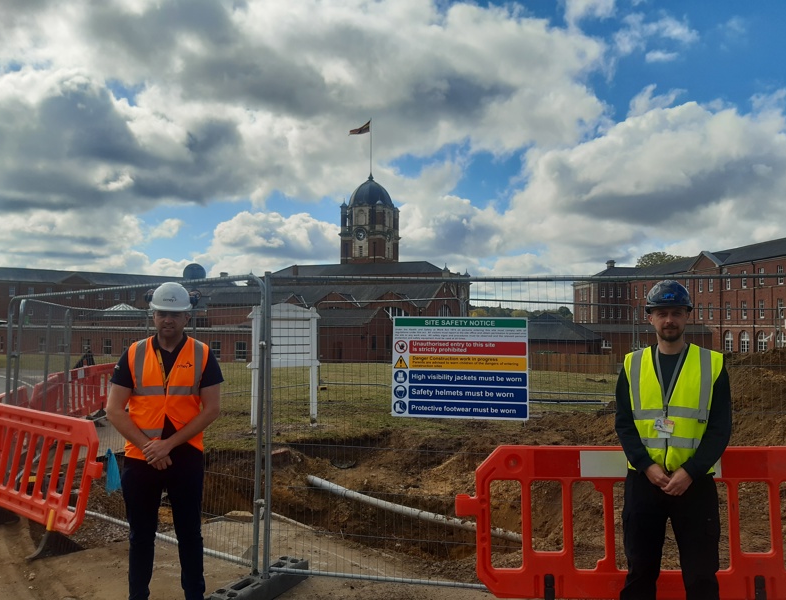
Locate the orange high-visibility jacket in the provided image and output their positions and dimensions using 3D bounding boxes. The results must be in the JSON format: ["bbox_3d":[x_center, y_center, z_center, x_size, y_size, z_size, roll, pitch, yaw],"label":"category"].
[{"bbox_3d":[-1.149,0.488,3.070,0.415,0.620,0.280,1,-2,-15],"label":"orange high-visibility jacket"}]

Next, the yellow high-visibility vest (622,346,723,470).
[{"bbox_3d":[1.307,0.492,2.800,0.460,0.600,0.280,-1,-2,27],"label":"yellow high-visibility vest"}]

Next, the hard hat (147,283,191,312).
[{"bbox_3d":[-1.134,-0.015,3.070,0.215,0.150,0.280,1,-2,-14],"label":"hard hat"}]

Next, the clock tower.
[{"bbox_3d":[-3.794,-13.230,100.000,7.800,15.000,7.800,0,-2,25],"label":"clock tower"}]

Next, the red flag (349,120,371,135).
[{"bbox_3d":[-5.409,-28.707,100.000,3.500,2.200,0.600,0,-2,0],"label":"red flag"}]

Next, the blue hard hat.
[{"bbox_3d":[1.288,-0.014,2.800,0.220,0.155,0.285,0,-2,25],"label":"blue hard hat"}]

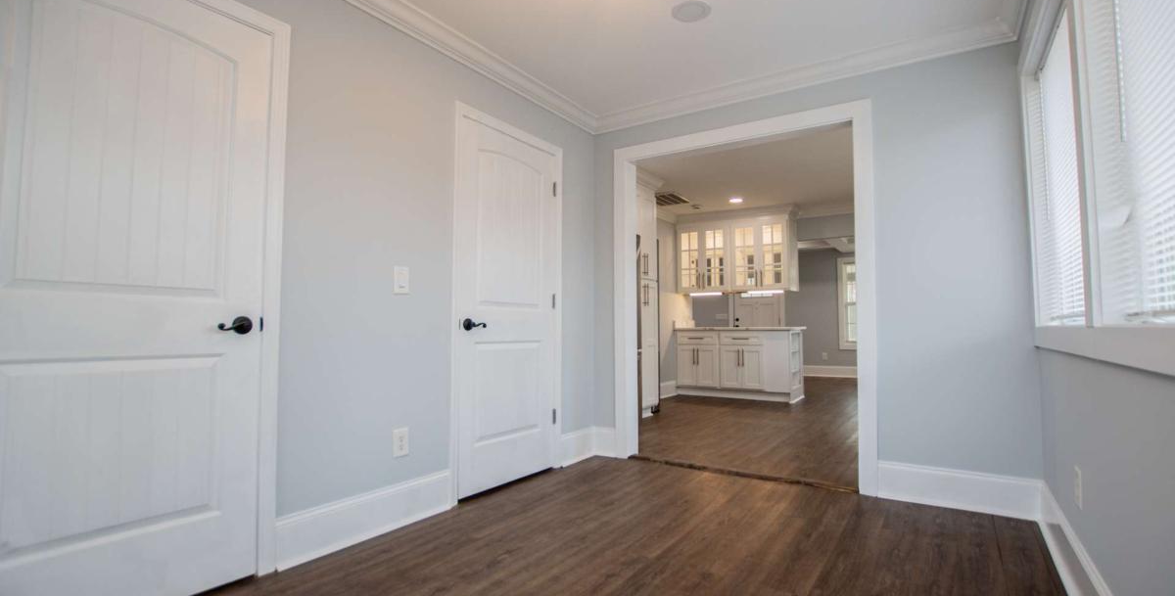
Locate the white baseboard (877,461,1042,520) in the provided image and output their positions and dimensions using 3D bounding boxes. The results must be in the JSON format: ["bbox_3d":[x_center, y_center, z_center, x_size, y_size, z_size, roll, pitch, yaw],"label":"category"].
[{"bbox_3d":[1.865,0.974,2.483,0.664,0.189,0.030,-2,-4,30],"label":"white baseboard"}]

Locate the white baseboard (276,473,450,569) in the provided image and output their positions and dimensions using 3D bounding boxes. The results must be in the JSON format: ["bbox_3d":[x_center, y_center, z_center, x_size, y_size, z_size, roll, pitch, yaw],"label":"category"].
[{"bbox_3d":[-0.927,0.953,2.173,0.030,0.189,0.805,-3,-4,37],"label":"white baseboard"}]

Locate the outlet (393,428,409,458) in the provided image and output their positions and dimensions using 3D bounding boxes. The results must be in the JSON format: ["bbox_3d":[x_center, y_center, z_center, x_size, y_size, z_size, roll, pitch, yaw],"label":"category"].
[{"bbox_3d":[-0.869,0.675,2.284,0.010,0.118,0.075,-3,-4,37],"label":"outlet"}]

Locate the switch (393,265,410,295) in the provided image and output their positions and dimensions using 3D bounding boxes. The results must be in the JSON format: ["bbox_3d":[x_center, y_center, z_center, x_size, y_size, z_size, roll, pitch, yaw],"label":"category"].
[{"bbox_3d":[-0.877,-0.084,2.316,0.012,0.118,0.075,-3,-4,37],"label":"switch"}]

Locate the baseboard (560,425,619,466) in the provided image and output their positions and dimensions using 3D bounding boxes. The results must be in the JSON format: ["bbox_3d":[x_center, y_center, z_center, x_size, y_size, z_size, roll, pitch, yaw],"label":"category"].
[{"bbox_3d":[0.015,1.022,3.313,0.173,0.189,0.398,-3,-4,37],"label":"baseboard"}]

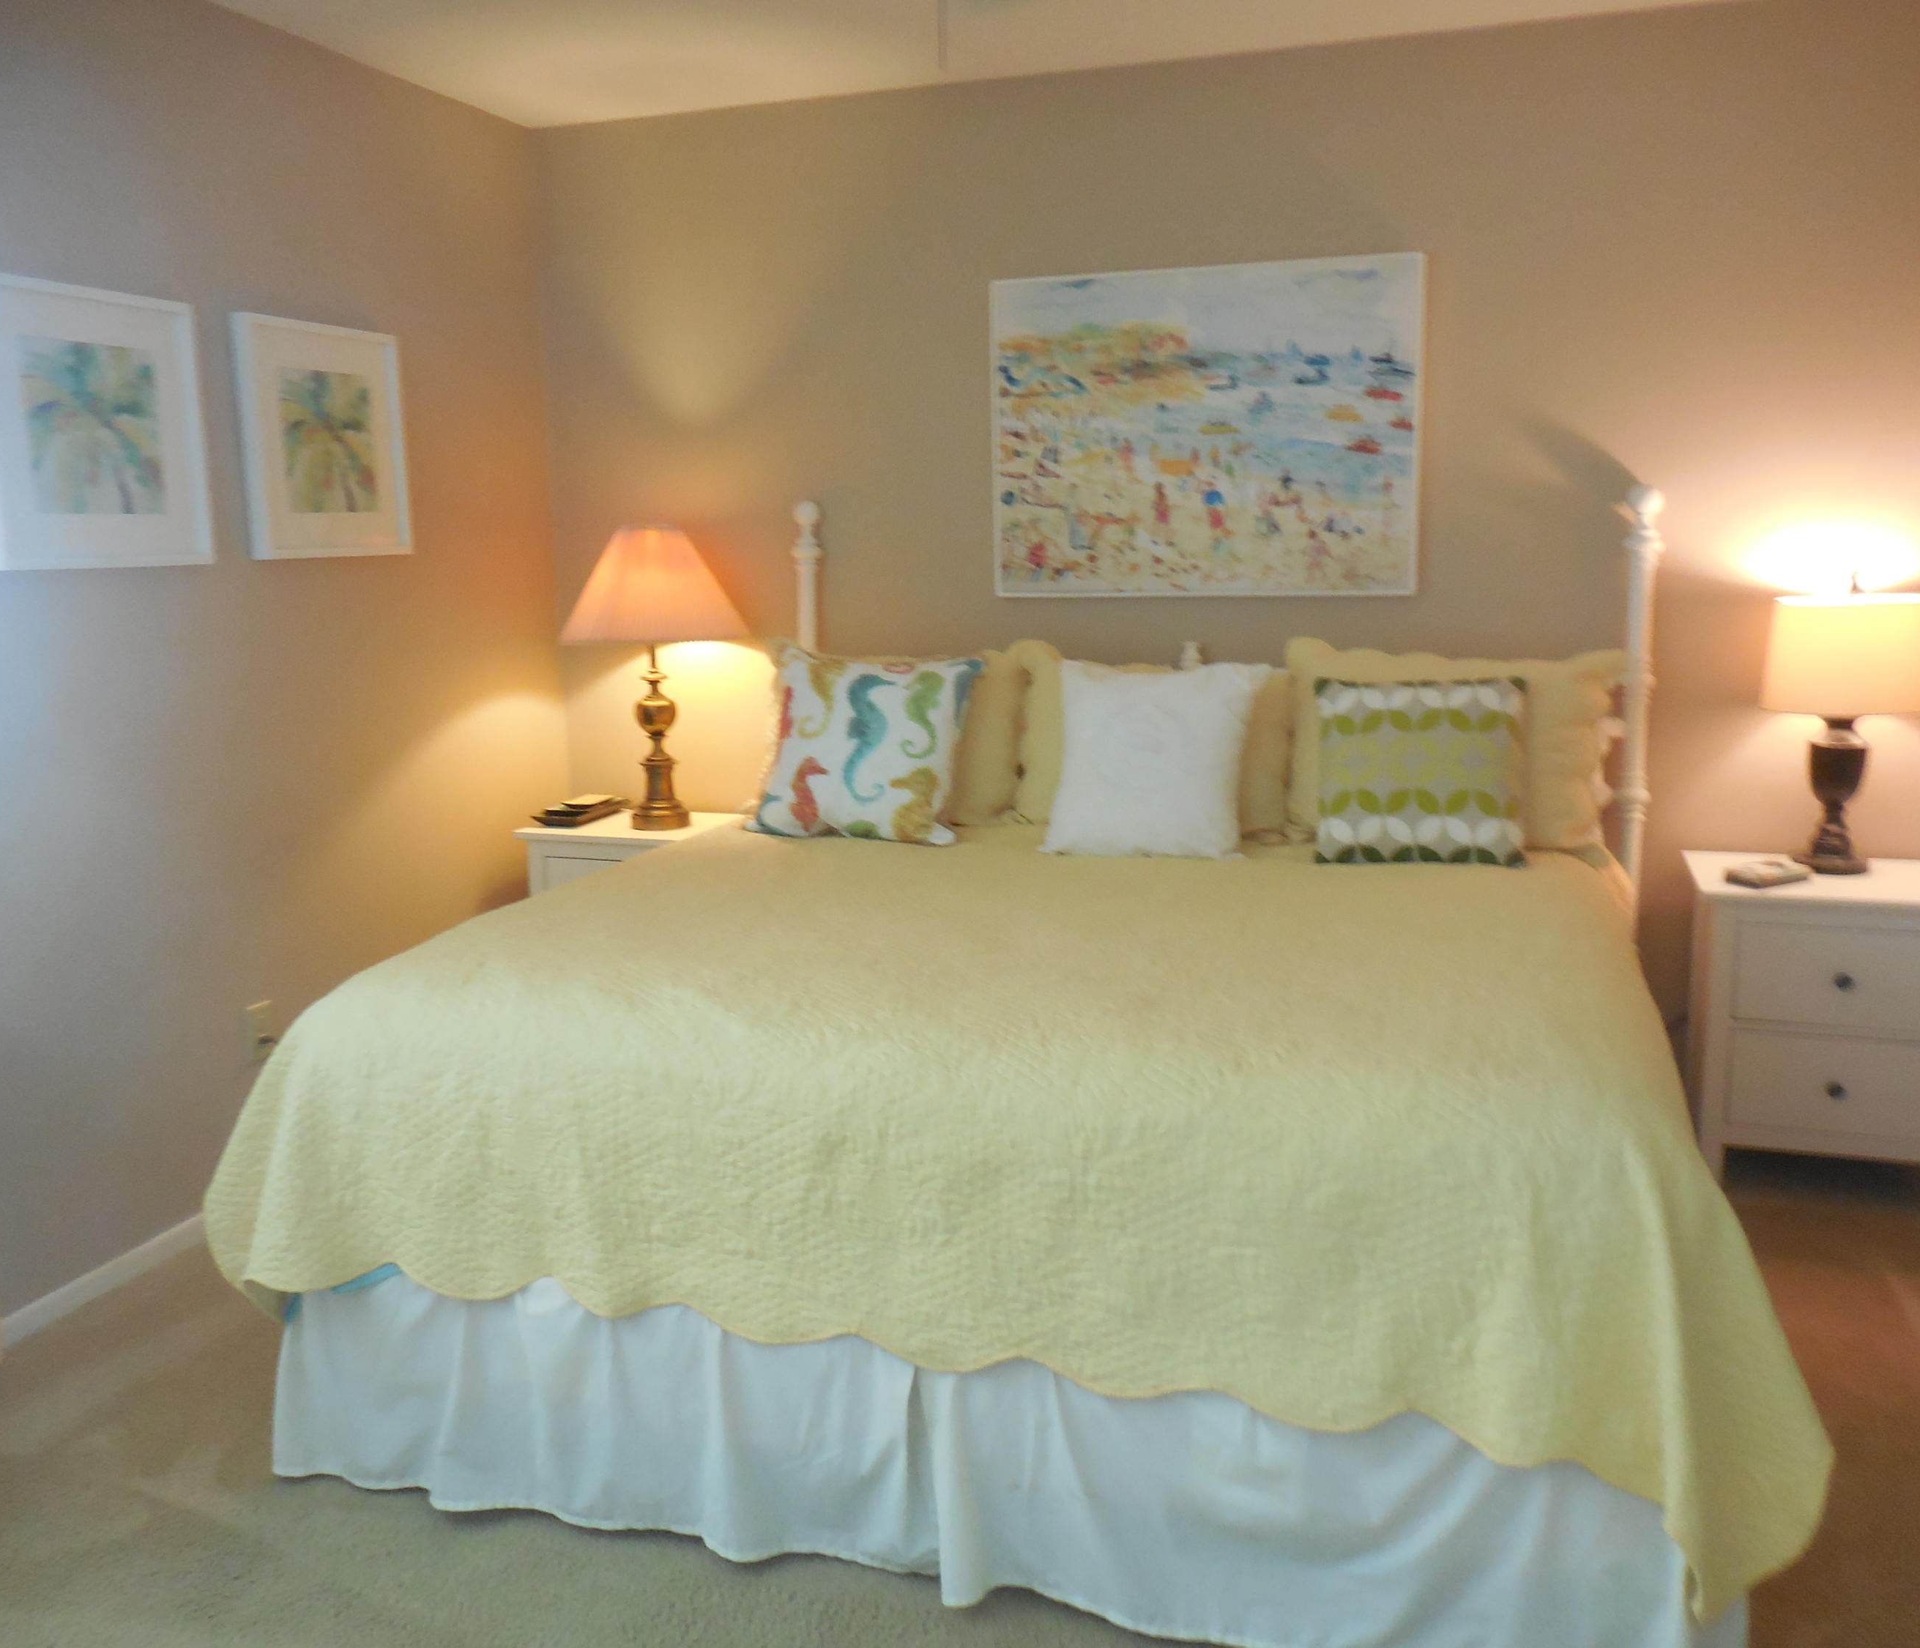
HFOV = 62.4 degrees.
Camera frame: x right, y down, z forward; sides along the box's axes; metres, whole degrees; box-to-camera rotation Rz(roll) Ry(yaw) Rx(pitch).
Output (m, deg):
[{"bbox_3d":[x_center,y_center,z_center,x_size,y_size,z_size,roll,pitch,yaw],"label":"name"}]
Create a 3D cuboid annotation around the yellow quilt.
[{"bbox_3d":[0.222,0.386,2.928,2.164,0.464,2.065,3,11,18],"label":"yellow quilt"}]

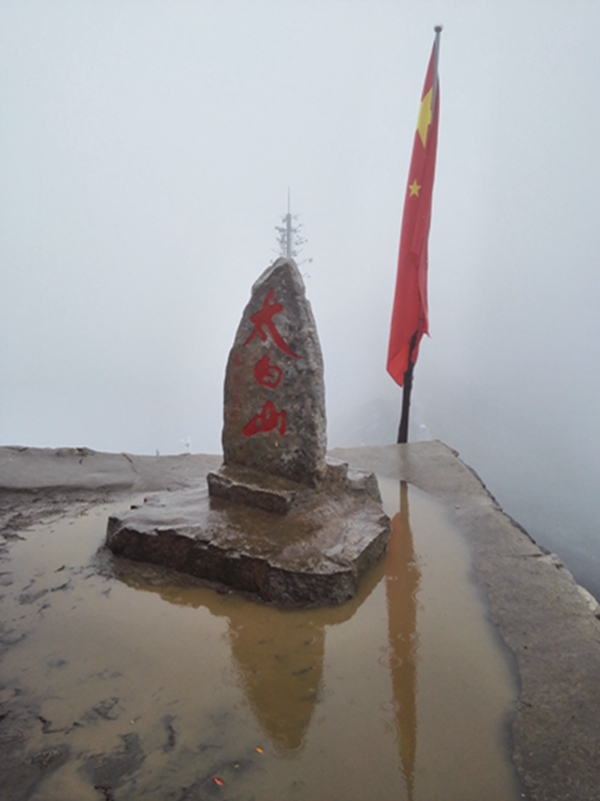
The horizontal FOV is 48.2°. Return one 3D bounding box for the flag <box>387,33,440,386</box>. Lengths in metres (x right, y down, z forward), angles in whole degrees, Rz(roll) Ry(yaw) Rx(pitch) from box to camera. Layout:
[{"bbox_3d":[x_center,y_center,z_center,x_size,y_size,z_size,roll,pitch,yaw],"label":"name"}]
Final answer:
[{"bbox_3d":[0.825,-1.232,4.668,0.280,2.377,0.190,2,18,0],"label":"flag"}]

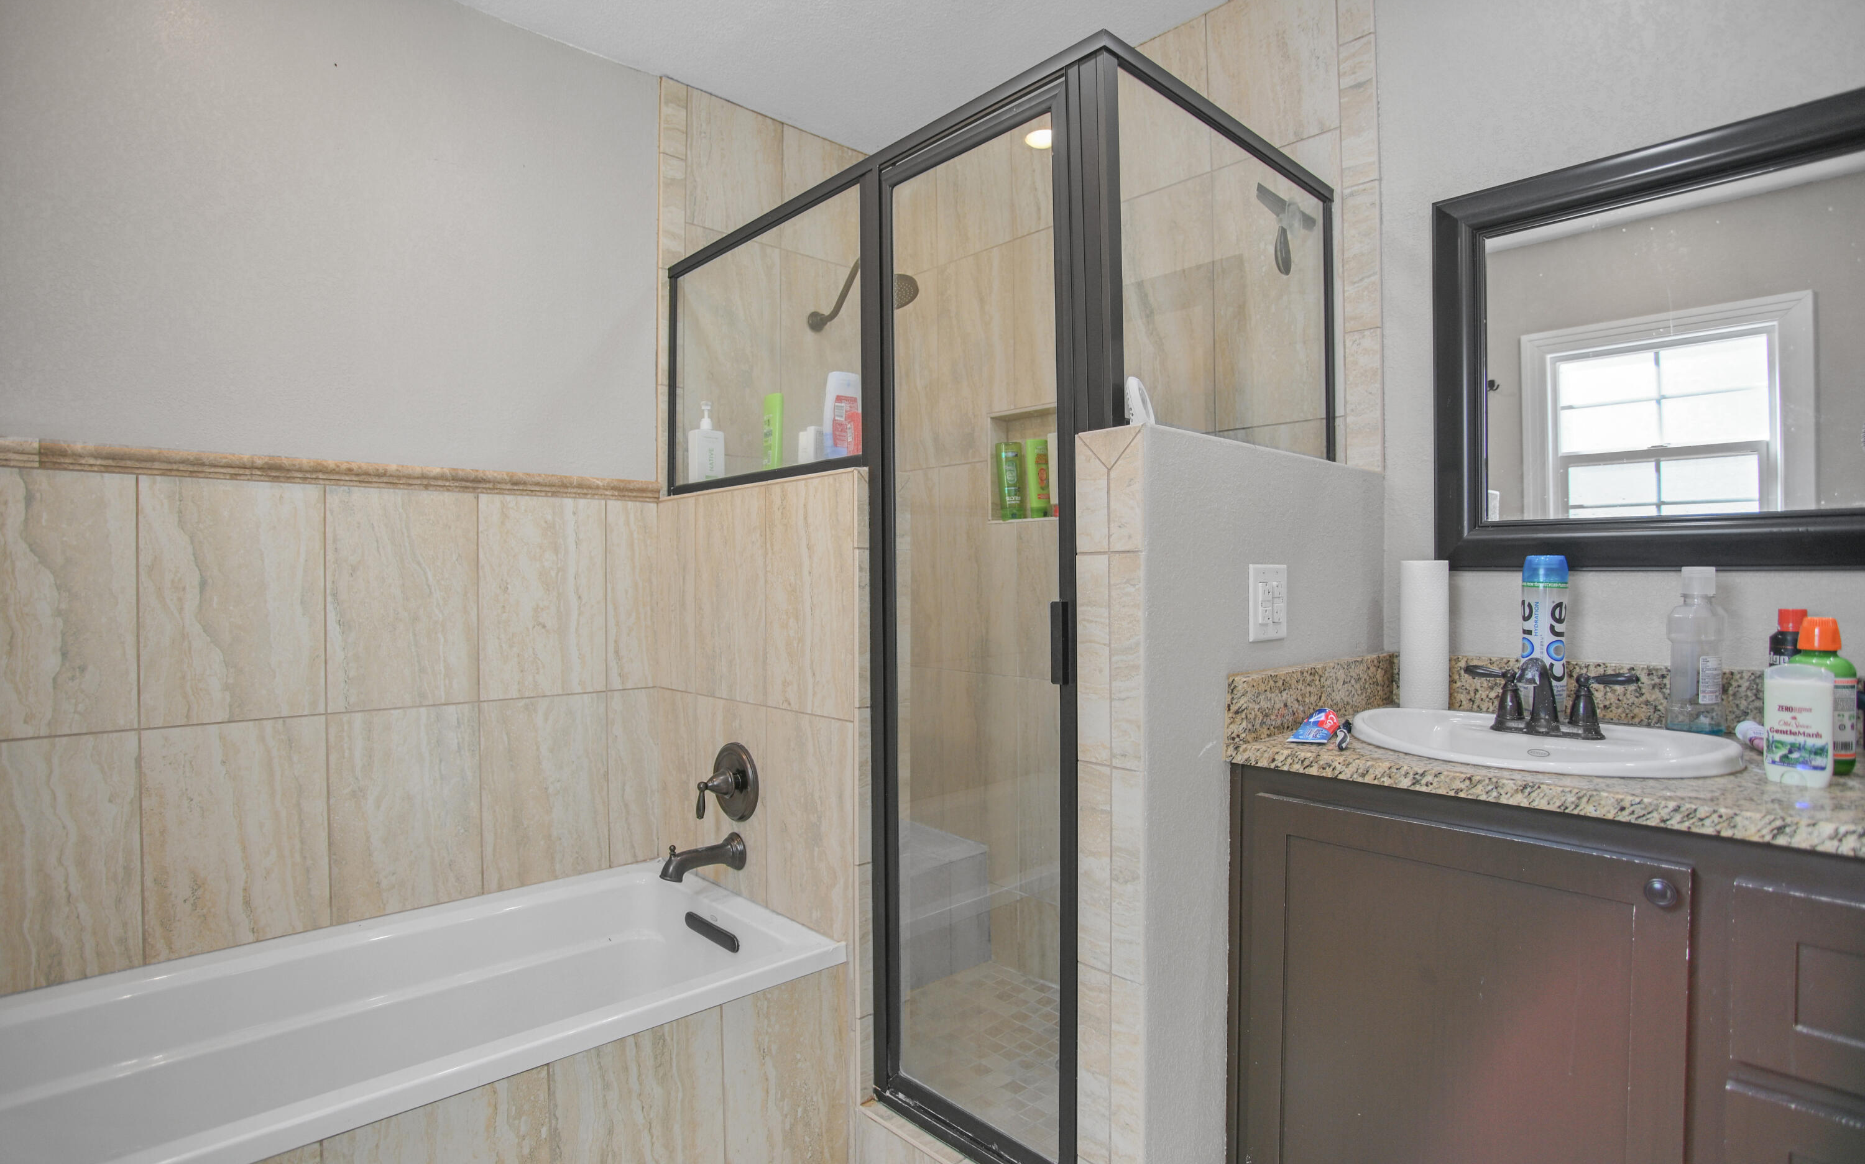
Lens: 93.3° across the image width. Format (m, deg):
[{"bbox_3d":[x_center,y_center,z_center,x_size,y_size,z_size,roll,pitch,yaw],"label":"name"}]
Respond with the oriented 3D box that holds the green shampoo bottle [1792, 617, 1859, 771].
[{"bbox_3d":[1.139,0.143,1.128,0.067,0.194,0.057,-1,0,18],"label":"green shampoo bottle"}]

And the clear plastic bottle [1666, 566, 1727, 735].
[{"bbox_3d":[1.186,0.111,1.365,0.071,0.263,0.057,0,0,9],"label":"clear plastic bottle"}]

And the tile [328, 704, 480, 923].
[{"bbox_3d":[-1.175,0.509,1.976,0.296,0.451,0.012,0,0,-39],"label":"tile"}]

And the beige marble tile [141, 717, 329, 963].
[{"bbox_3d":[-1.331,0.484,1.692,0.282,0.424,0.012,0,-1,-41],"label":"beige marble tile"}]

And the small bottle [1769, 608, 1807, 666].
[{"bbox_3d":[1.184,0.140,1.210,0.044,0.204,0.048,0,0,-25],"label":"small bottle"}]

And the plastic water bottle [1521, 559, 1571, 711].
[{"bbox_3d":[1.027,0.099,1.475,0.067,0.288,0.067,0,0,-44],"label":"plastic water bottle"}]

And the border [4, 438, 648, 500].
[{"bbox_3d":[-1.150,-0.220,1.841,1.216,0.047,0.028,0,-1,-41],"label":"border"}]

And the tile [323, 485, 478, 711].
[{"bbox_3d":[-1.180,0.039,1.974,0.295,0.486,0.012,0,0,-39],"label":"tile"}]

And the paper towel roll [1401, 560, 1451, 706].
[{"bbox_3d":[0.913,0.101,1.630,0.084,0.284,0.084,0,0,-44],"label":"paper towel roll"}]

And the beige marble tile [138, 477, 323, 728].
[{"bbox_3d":[-1.336,0.038,1.695,0.282,0.467,0.012,0,-1,-41],"label":"beige marble tile"}]

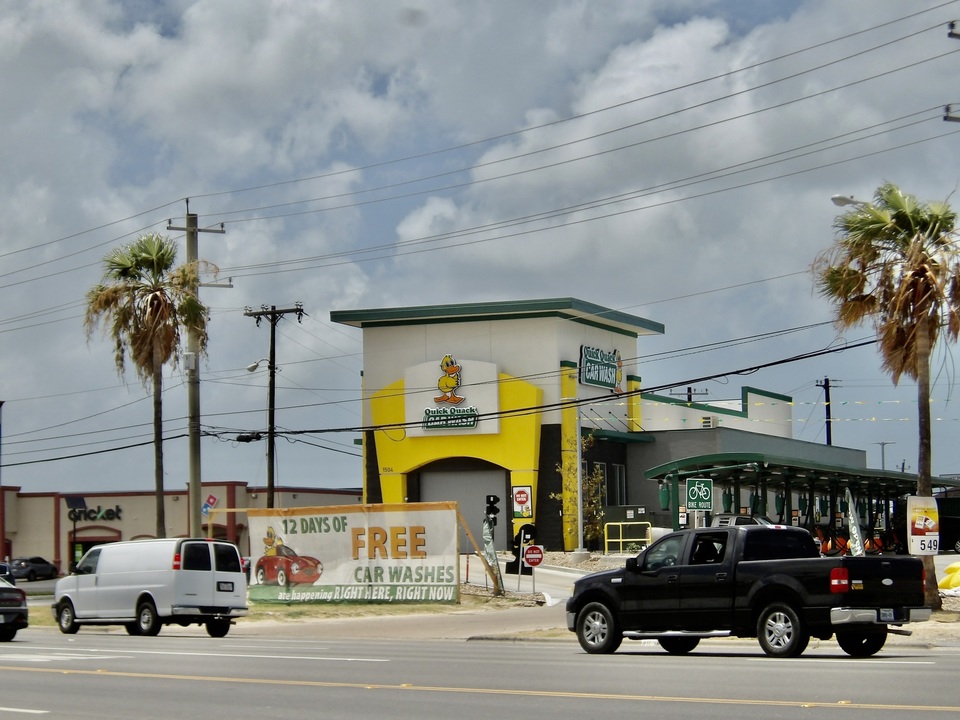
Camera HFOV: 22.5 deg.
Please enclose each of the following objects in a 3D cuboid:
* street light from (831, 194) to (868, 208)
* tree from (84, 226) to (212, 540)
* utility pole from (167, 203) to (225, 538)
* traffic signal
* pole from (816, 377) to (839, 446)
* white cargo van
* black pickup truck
[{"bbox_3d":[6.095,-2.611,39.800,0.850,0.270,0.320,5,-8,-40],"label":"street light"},{"bbox_3d":[-8.337,1.655,60.500,3.100,9.600,3.100,1,-6,-8],"label":"tree"},{"bbox_3d":[-7.193,1.251,61.000,1.750,10.600,0.400,4,-7,-32],"label":"utility pole"},{"bbox_3d":[0.389,4.653,75.000,0.360,0.930,0.380,-5,-8,40],"label":"traffic signal"},{"bbox_3d":[20.717,6.401,141.444,0.800,10.800,1.300,-5,-7,30],"label":"pole"},{"bbox_3d":[-7.574,5.195,54.861,2.000,2.120,5.750,5,-8,-39],"label":"white cargo van"},{"bbox_3d":[3.724,3.388,35.371,2.000,1.900,5.680,6,-8,-42],"label":"black pickup truck"}]

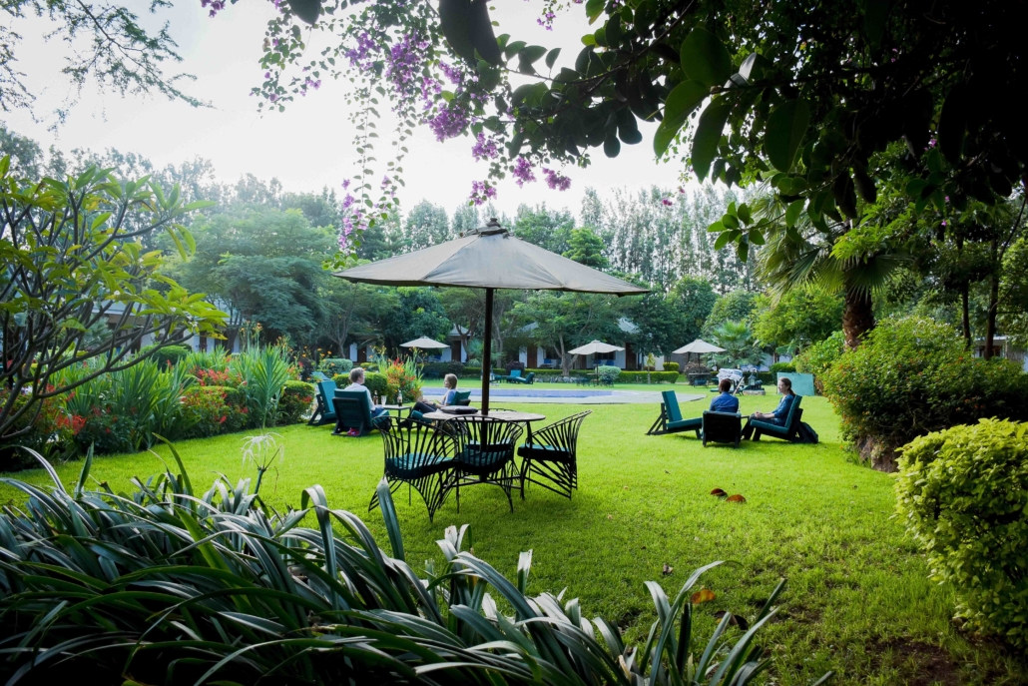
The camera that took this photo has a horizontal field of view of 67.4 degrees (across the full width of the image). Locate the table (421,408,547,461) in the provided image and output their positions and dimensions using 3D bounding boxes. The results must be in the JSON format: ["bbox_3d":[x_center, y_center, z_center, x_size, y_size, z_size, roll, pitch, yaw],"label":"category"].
[{"bbox_3d":[-0.278,1.089,7.407,1.170,0.750,1.170,0,-1,0],"label":"table"}]

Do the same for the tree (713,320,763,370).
[{"bbox_3d":[13.596,0.304,47.000,3.200,3.400,3.200,1,-1,0],"label":"tree"}]

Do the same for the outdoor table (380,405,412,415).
[{"bbox_3d":[-2.104,1.342,13.504,0.500,0.440,0.500,0,-1,20],"label":"outdoor table"}]

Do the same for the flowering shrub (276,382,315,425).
[{"bbox_3d":[-4.304,1.147,15.308,0.750,0.860,0.750,0,-1,0],"label":"flowering shrub"}]

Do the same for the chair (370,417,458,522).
[{"bbox_3d":[-0.805,1.001,6.320,0.670,0.800,0.700,0,-2,33],"label":"chair"}]

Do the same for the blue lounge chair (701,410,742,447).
[{"bbox_3d":[3.293,1.324,12.307,0.600,0.560,1.100,0,-1,12],"label":"blue lounge chair"}]

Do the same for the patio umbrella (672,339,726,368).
[{"bbox_3d":[10.296,1.057,43.000,3.020,2.450,3.020,1,-1,0],"label":"patio umbrella"}]

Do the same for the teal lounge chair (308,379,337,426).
[{"bbox_3d":[-3.255,1.183,14.610,1.100,0.800,0.600,0,-1,13],"label":"teal lounge chair"}]

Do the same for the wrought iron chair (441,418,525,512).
[{"bbox_3d":[-0.272,1.050,6.878,0.650,0.810,0.630,0,-1,6],"label":"wrought iron chair"}]

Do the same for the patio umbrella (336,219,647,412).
[{"bbox_3d":[-0.204,0.083,7.244,2.980,2.540,2.980,2,1,0],"label":"patio umbrella"}]

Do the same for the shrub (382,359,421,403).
[{"bbox_3d":[-3.276,1.136,22.500,1.150,1.280,1.100,1,-1,0],"label":"shrub"}]

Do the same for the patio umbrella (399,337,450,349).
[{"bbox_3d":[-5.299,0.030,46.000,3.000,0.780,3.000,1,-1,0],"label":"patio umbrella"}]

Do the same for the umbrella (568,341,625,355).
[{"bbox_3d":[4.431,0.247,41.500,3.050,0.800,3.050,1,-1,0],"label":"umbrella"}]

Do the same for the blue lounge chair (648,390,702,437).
[{"bbox_3d":[2.752,1.219,13.157,0.920,0.750,0.580,0,-1,28],"label":"blue lounge chair"}]

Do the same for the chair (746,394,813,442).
[{"bbox_3d":[4.264,1.218,12.407,0.980,0.750,0.590,0,-1,18],"label":"chair"}]

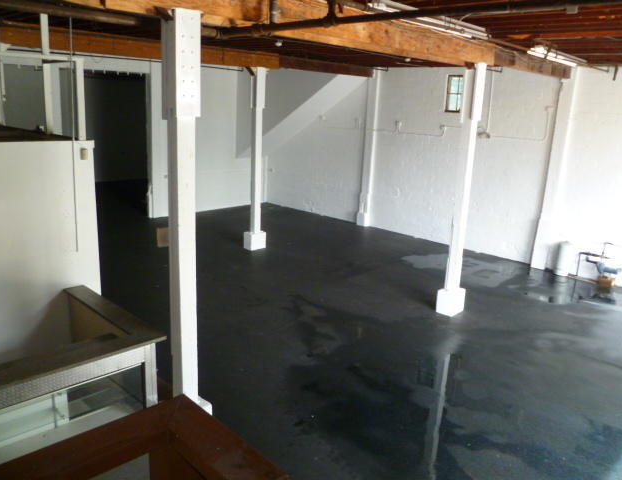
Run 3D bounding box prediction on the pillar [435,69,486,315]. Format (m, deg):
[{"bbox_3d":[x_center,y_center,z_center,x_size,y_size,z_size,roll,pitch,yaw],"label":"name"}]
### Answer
[{"bbox_3d":[2.481,-0.737,8.469,0.310,4.080,0.400,16,19,43],"label":"pillar"}]

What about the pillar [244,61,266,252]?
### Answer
[{"bbox_3d":[-1.254,-1.801,11.972,0.310,4.144,0.400,16,19,43],"label":"pillar"}]

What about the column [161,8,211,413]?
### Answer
[{"bbox_3d":[-1.156,0.069,4.713,0.310,4.007,0.400,16,19,43],"label":"column"}]

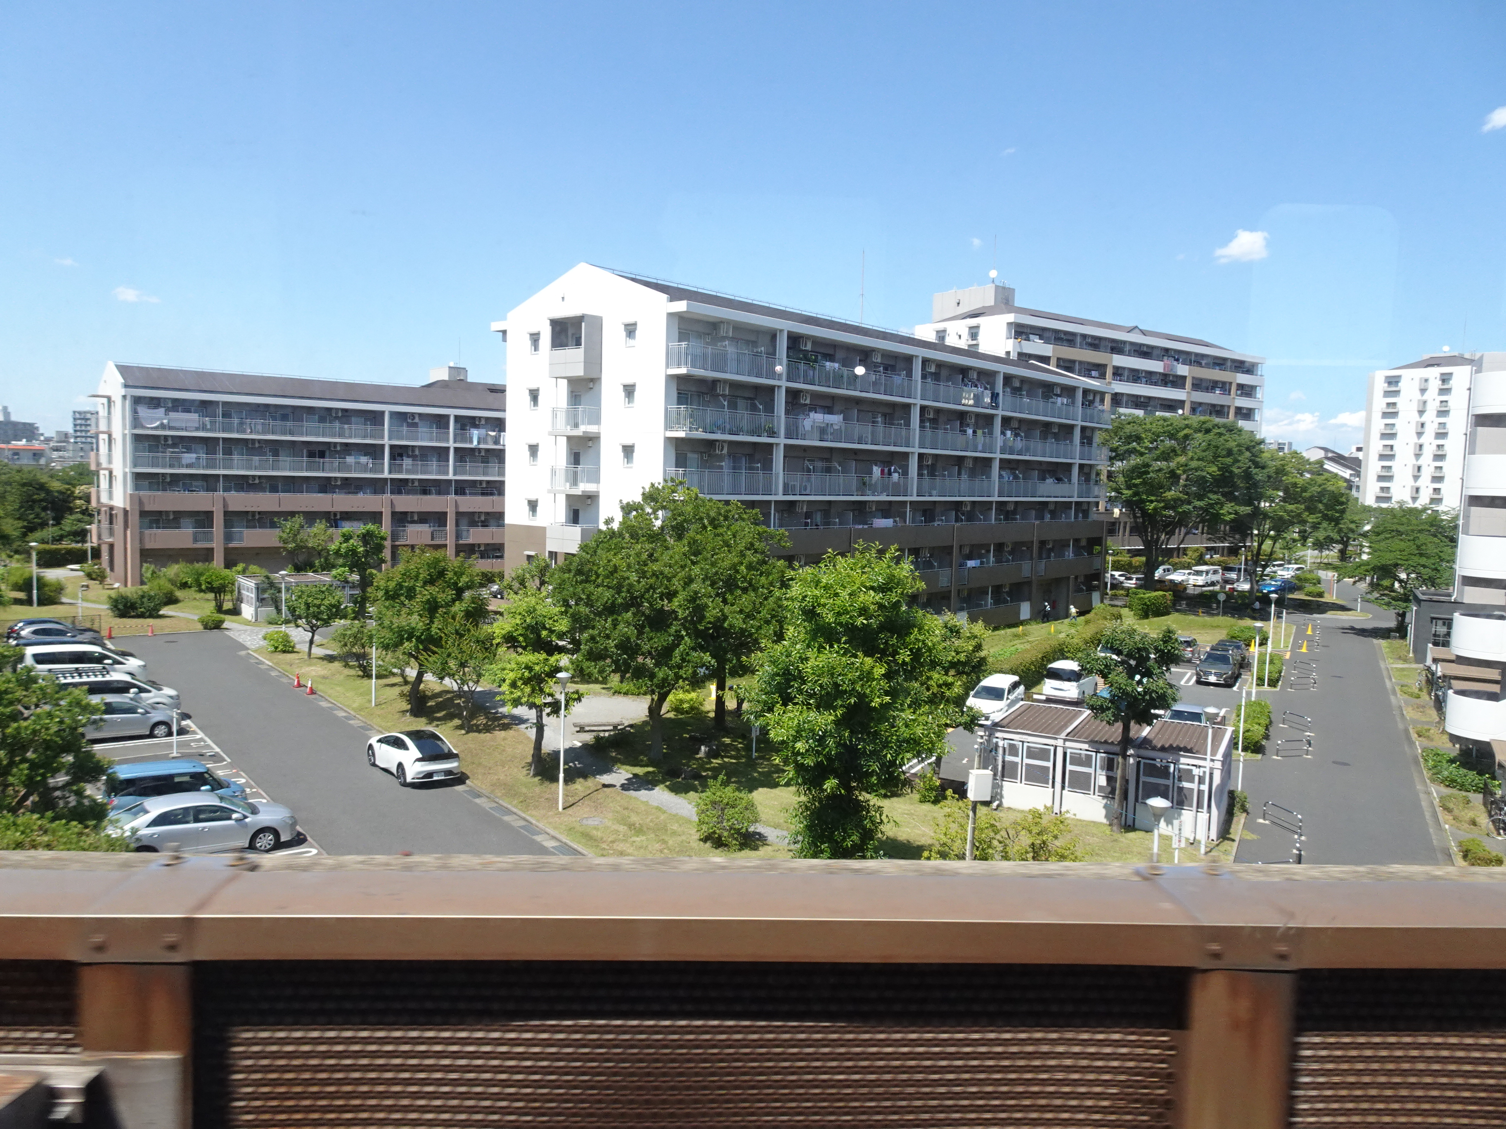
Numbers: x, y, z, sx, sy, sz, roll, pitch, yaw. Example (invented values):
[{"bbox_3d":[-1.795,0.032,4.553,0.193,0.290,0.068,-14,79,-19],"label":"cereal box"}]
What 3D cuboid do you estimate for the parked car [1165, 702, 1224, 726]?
[{"bbox_3d":[17.033,6.396,40.731,1.690,1.510,4.100,5,6,29],"label":"parked car"}]

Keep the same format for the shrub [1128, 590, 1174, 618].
[{"bbox_3d":[30.630,3.048,80.396,2.000,1.800,4.200,6,7,42],"label":"shrub"}]

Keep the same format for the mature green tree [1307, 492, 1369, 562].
[{"bbox_3d":[84.105,-5.359,150.272,9.170,10.170,9.170,4,6,29],"label":"mature green tree"}]

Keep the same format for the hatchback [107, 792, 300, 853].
[{"bbox_3d":[-14.404,6.767,27.320,4.570,1.470,1.700,-2,6,-34],"label":"hatchback"}]

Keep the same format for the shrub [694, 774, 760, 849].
[{"bbox_3d":[-0.677,6.663,28.081,1.750,1.950,1.700,2,5,0],"label":"shrub"}]

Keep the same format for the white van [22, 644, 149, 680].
[{"bbox_3d":[-29.482,4.559,45.918,4.650,1.850,1.720,-2,6,-35],"label":"white van"}]

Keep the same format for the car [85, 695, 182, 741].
[{"bbox_3d":[-23.122,5.504,37.525,4.400,1.550,1.700,-2,6,-37],"label":"car"}]

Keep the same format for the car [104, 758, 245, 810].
[{"bbox_3d":[-15.927,6.348,28.784,3.450,1.660,1.500,-2,6,-36],"label":"car"}]

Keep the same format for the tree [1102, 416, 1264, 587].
[{"bbox_3d":[39.473,-5.051,94.796,15.000,16.400,15.000,2,5,0],"label":"tree"}]

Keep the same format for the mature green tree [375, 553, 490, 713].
[{"bbox_3d":[-13.091,2.738,42.212,4.700,6.700,4.700,2,5,0],"label":"mature green tree"}]

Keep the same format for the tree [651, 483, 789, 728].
[{"bbox_3d":[-1.370,1.689,41.463,5.615,9.766,5.615,2,5,-2],"label":"tree"}]

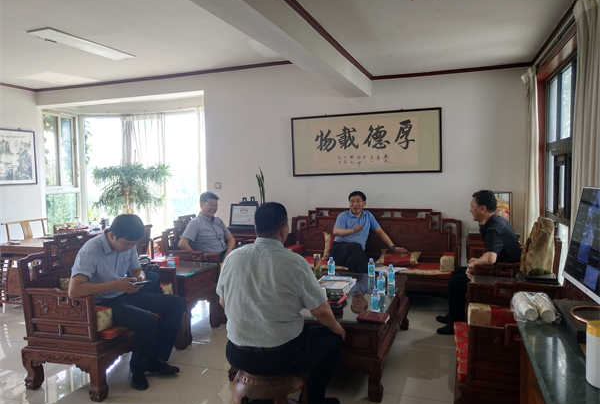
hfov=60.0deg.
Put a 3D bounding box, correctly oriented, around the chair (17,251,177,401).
[{"bbox_3d":[-1.622,0.851,4.332,0.812,1.076,1.147,-1,3,17],"label":"chair"}]

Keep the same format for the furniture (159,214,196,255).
[{"bbox_3d":[-1.029,0.718,6.247,0.812,1.076,1.147,-1,3,17],"label":"furniture"}]

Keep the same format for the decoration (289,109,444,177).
[{"bbox_3d":[0.788,-0.708,6.384,1.837,0.736,0.036,-1,3,17],"label":"decoration"}]

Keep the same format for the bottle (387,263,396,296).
[{"bbox_3d":[0.833,0.646,4.739,0.064,0.188,0.064,-1,3,17],"label":"bottle"}]

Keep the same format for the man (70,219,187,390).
[{"bbox_3d":[-1.267,0.687,3.746,0.780,1.190,0.570,0,4,24],"label":"man"}]

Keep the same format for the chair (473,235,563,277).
[{"bbox_3d":[1.838,0.642,4.517,0.720,1.000,0.800,0,4,17],"label":"chair"}]

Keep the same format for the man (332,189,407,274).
[{"bbox_3d":[0.737,0.549,5.645,0.771,1.350,0.761,-1,3,13],"label":"man"}]

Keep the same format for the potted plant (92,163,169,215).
[{"bbox_3d":[-2.364,0.265,7.356,1.020,1.600,1.020,0,4,17],"label":"potted plant"}]

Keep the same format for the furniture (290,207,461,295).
[{"bbox_3d":[0.697,0.606,5.569,1.980,1.010,0.800,0,4,19],"label":"furniture"}]

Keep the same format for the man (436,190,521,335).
[{"bbox_3d":[1.650,0.565,4.852,0.771,1.340,0.629,-1,3,20],"label":"man"}]

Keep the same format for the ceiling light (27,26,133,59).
[{"bbox_3d":[-1.966,-1.465,4.828,0.250,0.055,1.220,0,4,17],"label":"ceiling light"}]

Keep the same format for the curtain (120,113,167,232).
[{"bbox_3d":[-2.398,-0.305,8.111,0.820,2.160,0.140,0,4,19],"label":"curtain"}]

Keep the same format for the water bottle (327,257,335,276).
[{"bbox_3d":[0.278,0.586,4.752,0.060,0.172,0.060,0,4,17],"label":"water bottle"}]

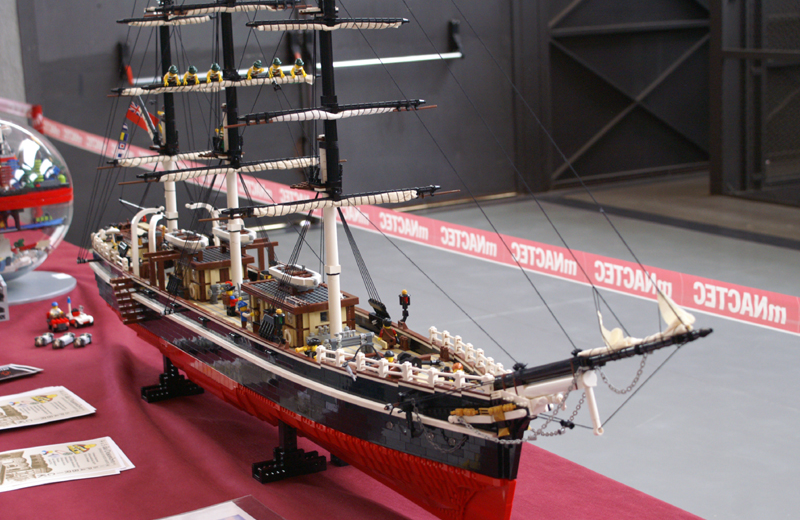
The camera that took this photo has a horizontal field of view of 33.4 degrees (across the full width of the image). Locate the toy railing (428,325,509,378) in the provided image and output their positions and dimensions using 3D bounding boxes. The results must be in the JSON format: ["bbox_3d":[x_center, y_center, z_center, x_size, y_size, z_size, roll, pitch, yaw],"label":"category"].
[{"bbox_3d":[0.080,0.105,1.479,0.017,0.025,0.262,-5,9,-16],"label":"toy railing"}]

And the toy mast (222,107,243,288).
[{"bbox_3d":[-0.236,-0.082,1.880,0.017,0.264,0.017,-9,14,-30],"label":"toy mast"}]

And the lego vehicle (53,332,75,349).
[{"bbox_3d":[-0.649,0.157,2.566,0.021,0.017,0.054,0,11,12],"label":"lego vehicle"}]

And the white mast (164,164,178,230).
[{"bbox_3d":[-0.360,-0.091,2.092,0.016,0.124,0.016,-9,14,-30],"label":"white mast"}]

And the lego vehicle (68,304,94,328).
[{"bbox_3d":[-0.654,0.116,2.731,0.034,0.035,0.062,-8,12,-29],"label":"lego vehicle"}]

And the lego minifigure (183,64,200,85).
[{"bbox_3d":[-0.282,-0.249,1.806,0.026,0.034,0.019,-9,14,-30],"label":"lego minifigure"}]

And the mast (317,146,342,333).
[{"bbox_3d":[-0.082,-0.021,1.606,0.020,0.250,0.020,-8,13,-29],"label":"mast"}]

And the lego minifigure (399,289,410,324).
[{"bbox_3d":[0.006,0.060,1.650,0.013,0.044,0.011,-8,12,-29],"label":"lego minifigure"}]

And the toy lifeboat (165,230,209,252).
[{"bbox_3d":[-0.311,-0.027,1.948,0.039,0.018,0.100,-9,14,-30],"label":"toy lifeboat"}]

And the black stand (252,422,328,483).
[{"bbox_3d":[-0.150,0.252,1.799,0.096,0.077,0.032,-8,12,-29],"label":"black stand"}]

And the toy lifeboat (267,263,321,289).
[{"bbox_3d":[-0.133,0.026,1.710,0.040,0.023,0.109,-8,12,-29],"label":"toy lifeboat"}]

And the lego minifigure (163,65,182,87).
[{"bbox_3d":[-0.306,-0.245,1.792,0.026,0.034,0.019,-9,14,-30],"label":"lego minifigure"}]

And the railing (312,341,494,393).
[{"bbox_3d":[-0.003,0.115,1.402,0.017,0.022,0.265,-12,12,-42],"label":"railing"}]

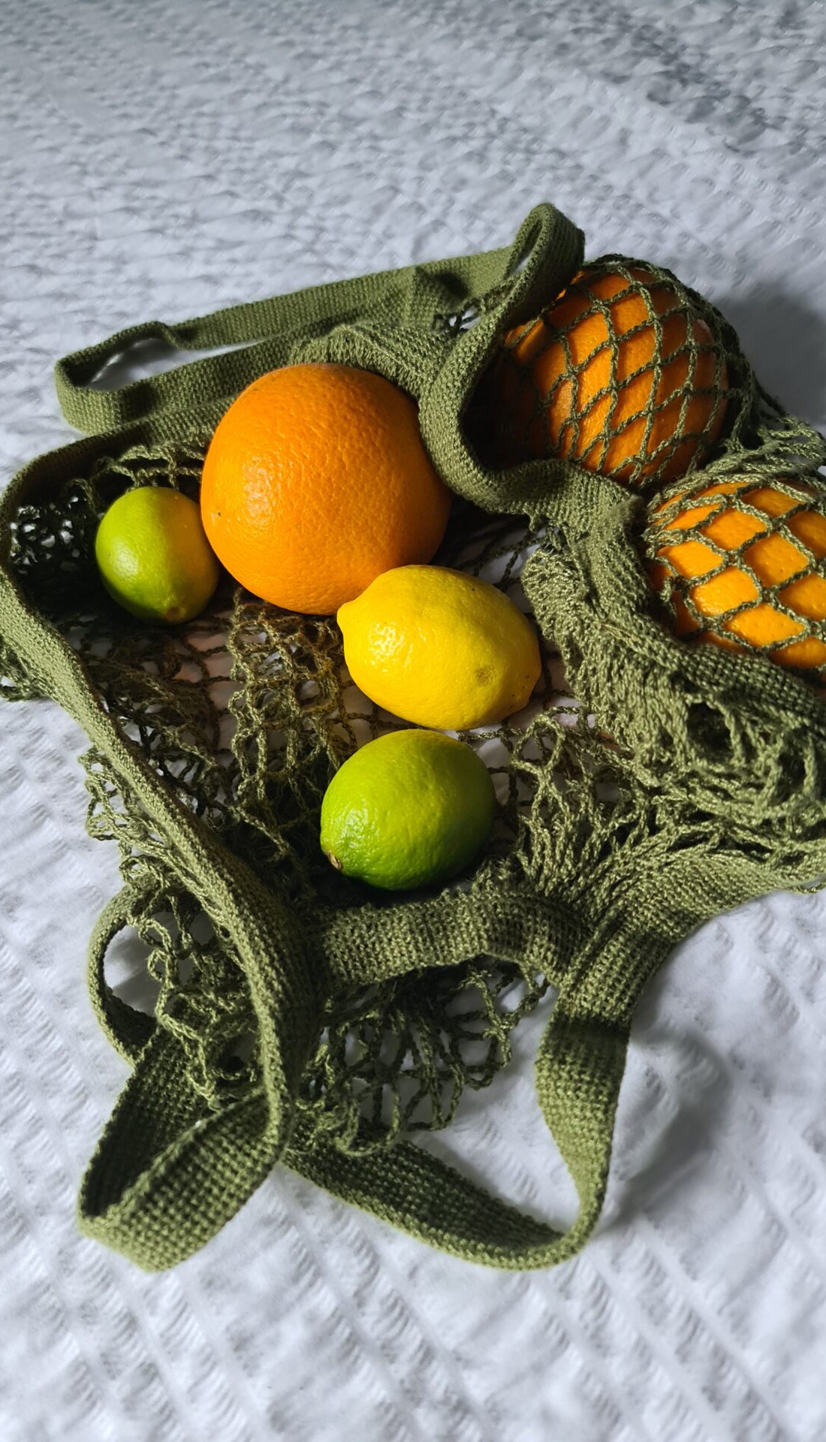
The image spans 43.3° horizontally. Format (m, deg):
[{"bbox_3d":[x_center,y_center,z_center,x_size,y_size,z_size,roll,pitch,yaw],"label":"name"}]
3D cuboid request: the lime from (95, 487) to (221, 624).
[{"bbox_3d":[-0.093,-0.061,0.383,0.043,0.043,0.054,-16,64,-10],"label":"lime"}]

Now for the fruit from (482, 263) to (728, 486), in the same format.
[{"bbox_3d":[0.075,-0.131,0.402,0.089,0.088,0.089,0,57,0],"label":"fruit"}]

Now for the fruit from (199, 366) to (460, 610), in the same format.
[{"bbox_3d":[-0.031,-0.082,0.371,0.087,0.086,0.087,0,57,0],"label":"fruit"}]

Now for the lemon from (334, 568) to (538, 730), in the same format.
[{"bbox_3d":[0.009,-0.025,0.355,0.074,0.052,0.052,25,61,13],"label":"lemon"}]

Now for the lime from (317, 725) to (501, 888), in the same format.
[{"bbox_3d":[-0.001,0.028,0.323,0.057,0.047,0.047,-28,61,-17],"label":"lime"}]

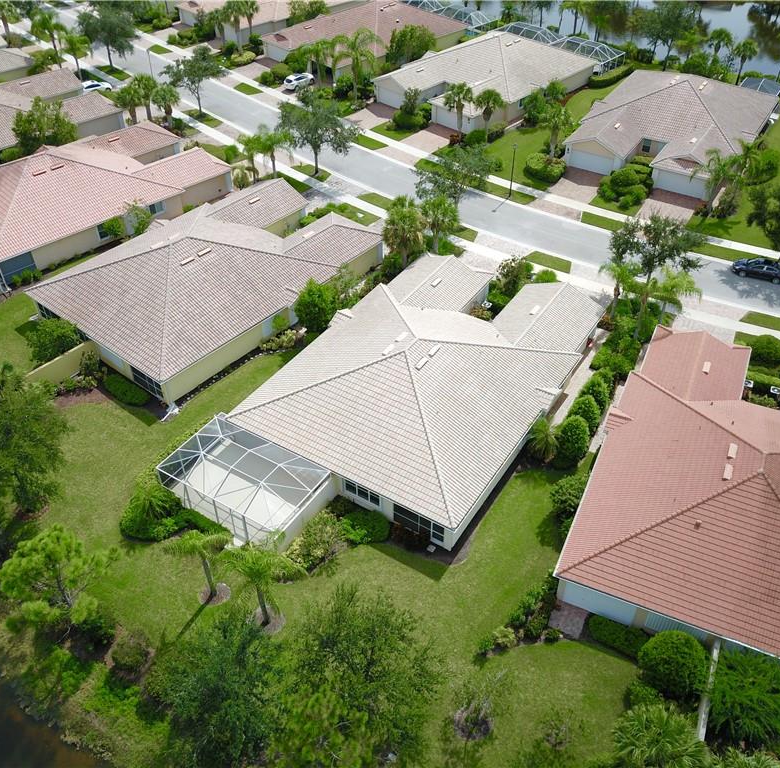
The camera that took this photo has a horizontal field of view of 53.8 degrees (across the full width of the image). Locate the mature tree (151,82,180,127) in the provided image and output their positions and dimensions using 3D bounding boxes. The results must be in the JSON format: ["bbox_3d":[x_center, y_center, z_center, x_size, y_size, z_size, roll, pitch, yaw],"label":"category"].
[{"bbox_3d":[-26.391,-32.872,91.249,3.426,5.276,3.426,0,41,0],"label":"mature tree"}]

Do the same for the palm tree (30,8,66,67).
[{"bbox_3d":[-44.094,-44.719,100.621,4.280,7.800,4.280,-15,44,-17],"label":"palm tree"}]

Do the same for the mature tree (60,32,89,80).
[{"bbox_3d":[-41.726,-43.816,103.227,3.613,5.956,3.613,0,41,0],"label":"mature tree"}]

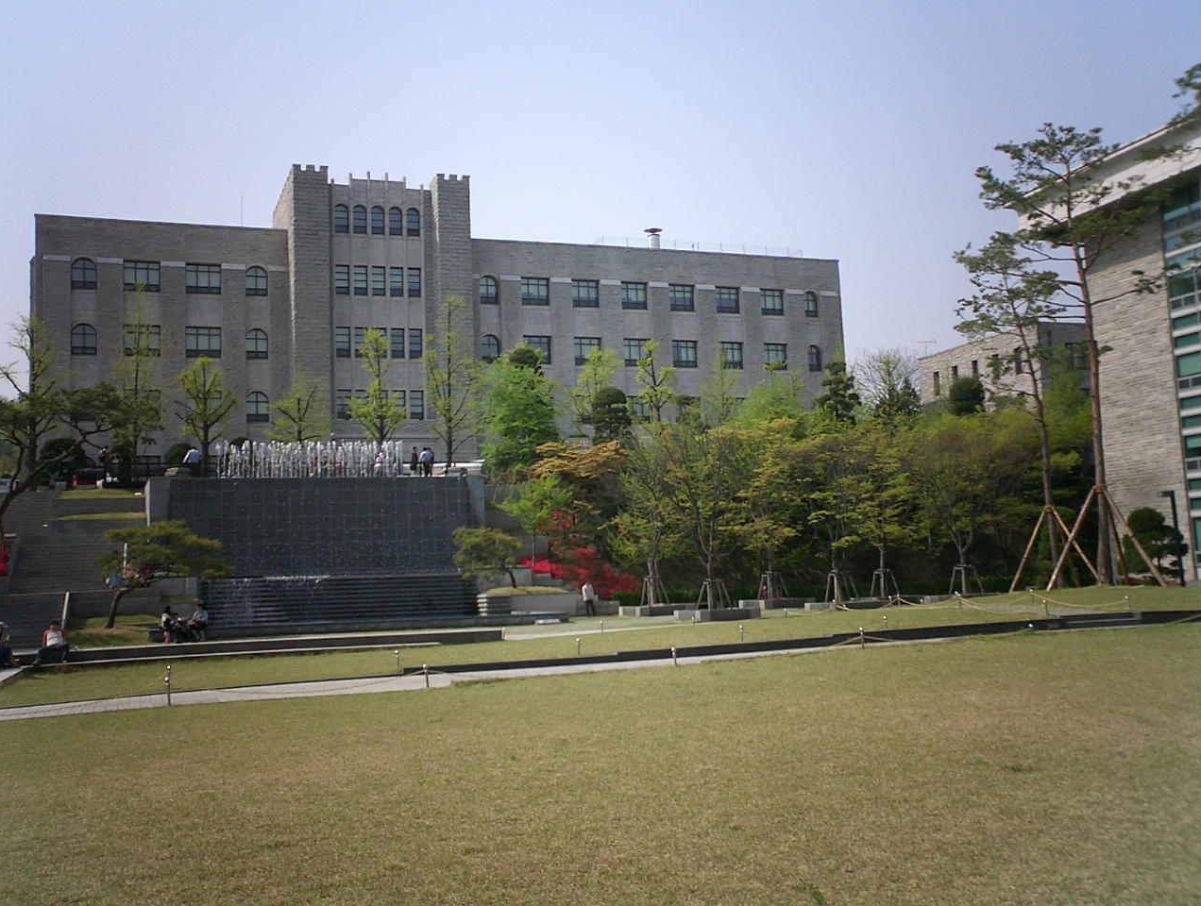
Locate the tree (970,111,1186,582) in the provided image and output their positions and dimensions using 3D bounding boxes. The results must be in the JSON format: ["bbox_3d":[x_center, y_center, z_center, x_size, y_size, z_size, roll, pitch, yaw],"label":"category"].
[{"bbox_3d":[17.281,-3.770,45.537,6.670,16.620,6.200,-5,-7,21],"label":"tree"}]

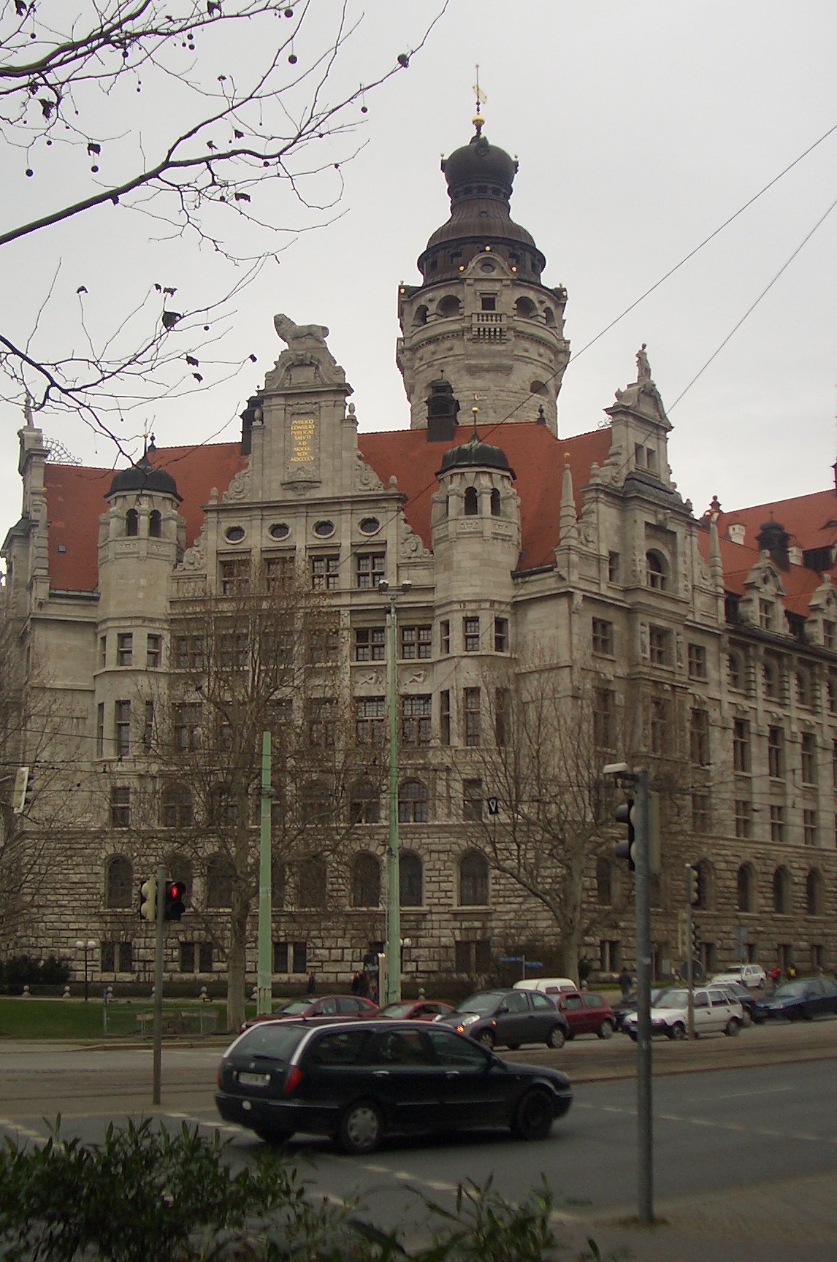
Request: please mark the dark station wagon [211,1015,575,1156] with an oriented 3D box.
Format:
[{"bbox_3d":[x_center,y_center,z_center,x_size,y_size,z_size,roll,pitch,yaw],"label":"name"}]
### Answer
[{"bbox_3d":[-0.128,5.175,19.771,4.480,1.480,1.750,9,-15,-40],"label":"dark station wagon"}]

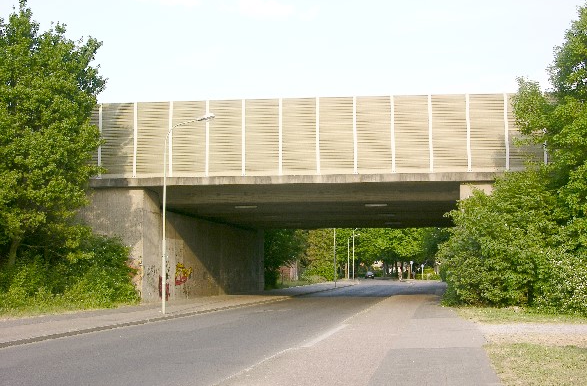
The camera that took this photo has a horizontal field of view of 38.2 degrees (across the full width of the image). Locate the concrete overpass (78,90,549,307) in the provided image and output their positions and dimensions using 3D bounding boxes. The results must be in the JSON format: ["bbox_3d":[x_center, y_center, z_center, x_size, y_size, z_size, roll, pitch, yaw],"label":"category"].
[{"bbox_3d":[2.512,1.852,61.056,25.200,11.050,32.500,-1,-5,5],"label":"concrete overpass"}]

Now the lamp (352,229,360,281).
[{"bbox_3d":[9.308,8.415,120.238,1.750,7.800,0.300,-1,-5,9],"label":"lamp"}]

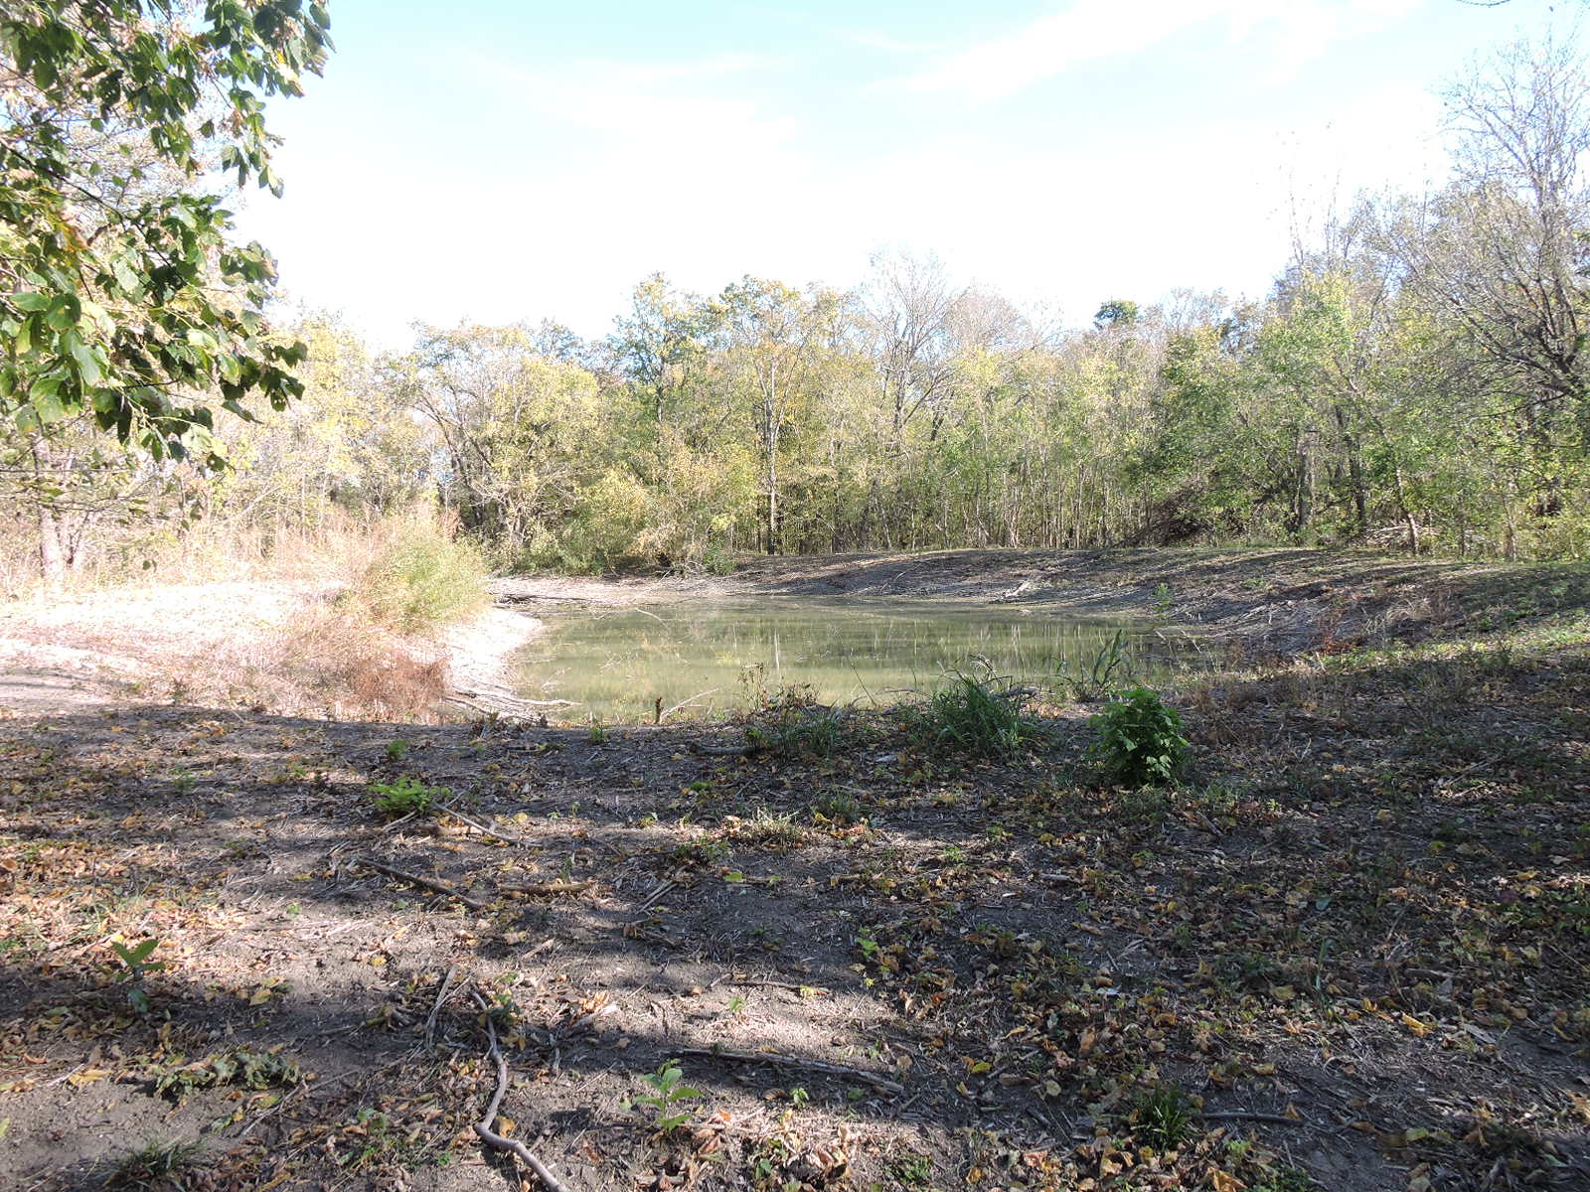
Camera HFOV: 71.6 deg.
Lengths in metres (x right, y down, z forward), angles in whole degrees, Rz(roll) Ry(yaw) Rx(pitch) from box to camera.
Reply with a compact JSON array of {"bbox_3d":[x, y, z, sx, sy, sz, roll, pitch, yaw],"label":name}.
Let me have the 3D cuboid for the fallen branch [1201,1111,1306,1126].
[{"bbox_3d":[1.247,1.419,2.996,0.269,0.025,0.035,1,3,10],"label":"fallen branch"}]

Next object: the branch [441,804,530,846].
[{"bbox_3d":[-1.721,1.242,6.075,0.090,0.070,1.026,-3,5,-42],"label":"branch"}]

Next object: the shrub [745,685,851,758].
[{"bbox_3d":[0.024,0.964,8.350,0.780,0.500,0.650,0,3,0],"label":"shrub"}]

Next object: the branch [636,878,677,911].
[{"bbox_3d":[-0.599,1.280,4.812,0.080,0.050,0.394,1,3,13],"label":"branch"}]

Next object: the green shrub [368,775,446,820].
[{"bbox_3d":[-2.268,1.144,6.434,0.440,0.230,0.400,0,3,0],"label":"green shrub"}]

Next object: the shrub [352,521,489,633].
[{"bbox_3d":[-6.557,-0.315,19.300,2.250,1.870,1.950,-1,3,-19],"label":"shrub"}]

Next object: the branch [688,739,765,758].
[{"bbox_3d":[-0.498,1.091,7.966,0.575,0.090,0.100,0,3,0],"label":"branch"}]

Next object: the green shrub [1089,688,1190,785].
[{"bbox_3d":[2.278,0.906,7.294,0.660,0.620,0.600,0,3,0],"label":"green shrub"}]

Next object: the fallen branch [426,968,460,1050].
[{"bbox_3d":[-1.169,1.341,3.671,0.070,0.050,0.659,-1,3,-11],"label":"fallen branch"}]

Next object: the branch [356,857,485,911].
[{"bbox_3d":[-1.710,1.266,4.965,1.058,0.060,0.080,3,4,41],"label":"branch"}]

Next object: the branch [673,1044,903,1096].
[{"bbox_3d":[-0.032,1.396,3.264,0.720,0.045,0.090,1,4,18],"label":"branch"}]

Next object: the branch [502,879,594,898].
[{"bbox_3d":[-1.111,1.308,4.968,0.411,0.050,0.070,0,3,-2],"label":"branch"}]

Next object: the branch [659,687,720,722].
[{"bbox_3d":[-0.876,0.907,9.200,0.520,0.290,0.150,0,3,-6],"label":"branch"}]

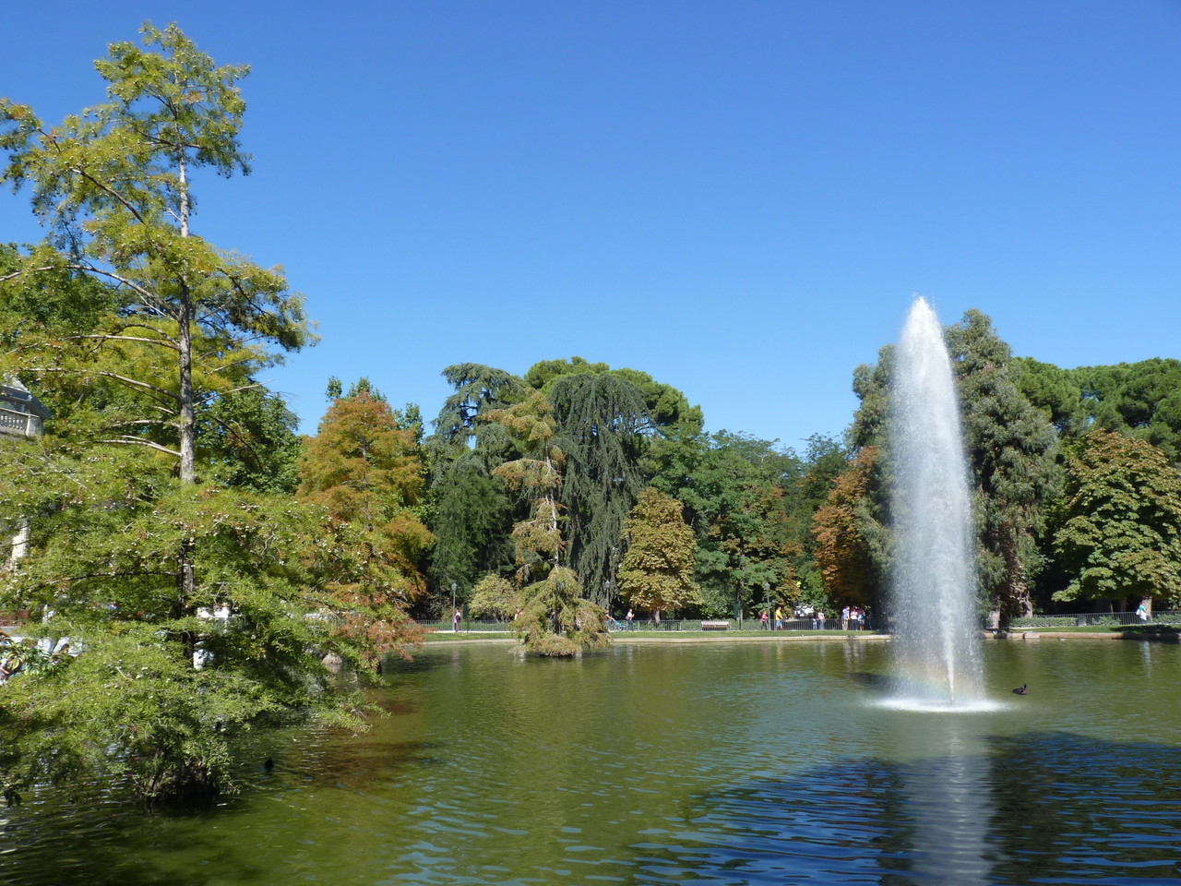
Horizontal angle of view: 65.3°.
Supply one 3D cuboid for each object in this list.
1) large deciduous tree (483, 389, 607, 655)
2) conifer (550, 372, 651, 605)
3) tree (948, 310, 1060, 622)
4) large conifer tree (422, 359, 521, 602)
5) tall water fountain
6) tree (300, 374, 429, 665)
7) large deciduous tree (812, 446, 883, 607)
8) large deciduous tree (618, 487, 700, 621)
[{"bbox_3d":[-2.400,3.921,48.323,6.590,13.940,6.590,0,-10,-3],"label":"large deciduous tree"},{"bbox_3d":[0.968,4.573,77.334,8.670,21.420,8.670,0,-10,1],"label":"conifer"},{"bbox_3d":[31.392,1.744,70.716,8.400,24.770,8.400,-4,-11,24],"label":"tree"},{"bbox_3d":[-10.437,4.371,82.441,9.000,23.540,9.000,1,-10,-7],"label":"large conifer tree"},{"bbox_3d":[9.508,1.379,25.139,2.510,11.140,2.510,-4,-10,21],"label":"tall water fountain"},{"bbox_3d":[-8.956,3.326,36.451,5.190,11.120,5.190,2,-10,-14],"label":"tree"},{"bbox_3d":[20.805,7.407,73.806,5.830,14.650,5.830,-3,-10,15],"label":"large deciduous tree"},{"bbox_3d":[5.411,9.013,72.518,6.370,11.050,6.370,-1,-10,4],"label":"large deciduous tree"}]

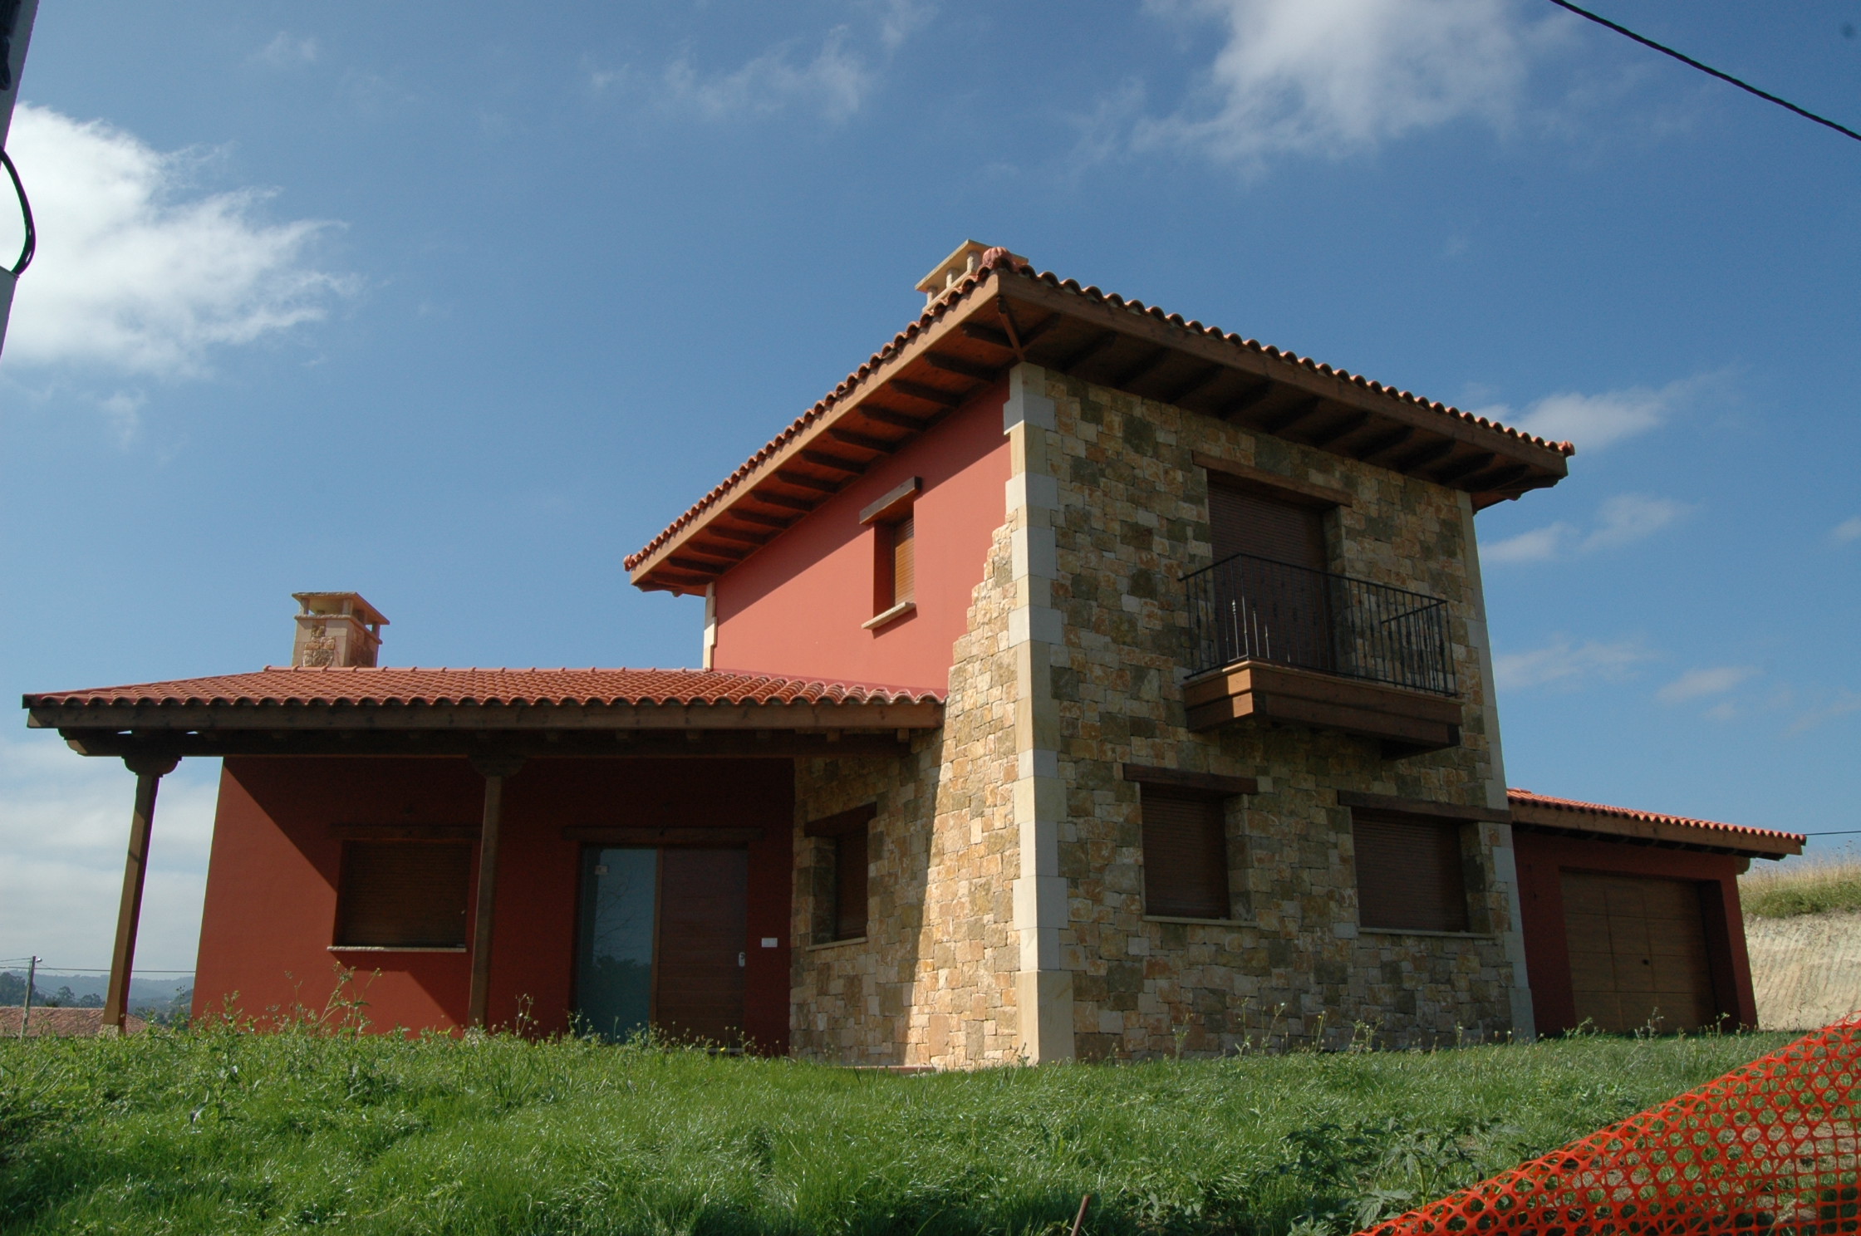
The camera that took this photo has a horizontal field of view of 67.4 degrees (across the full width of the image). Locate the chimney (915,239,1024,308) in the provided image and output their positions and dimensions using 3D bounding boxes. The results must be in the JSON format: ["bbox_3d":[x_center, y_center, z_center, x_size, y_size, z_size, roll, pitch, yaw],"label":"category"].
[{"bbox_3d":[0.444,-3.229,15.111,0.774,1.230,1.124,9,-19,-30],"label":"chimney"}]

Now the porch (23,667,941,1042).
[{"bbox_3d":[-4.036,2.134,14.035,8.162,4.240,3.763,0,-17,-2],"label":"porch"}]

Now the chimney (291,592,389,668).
[{"bbox_3d":[-7.711,0.408,18.150,0.800,1.198,1.240,0,-17,-2],"label":"chimney"}]

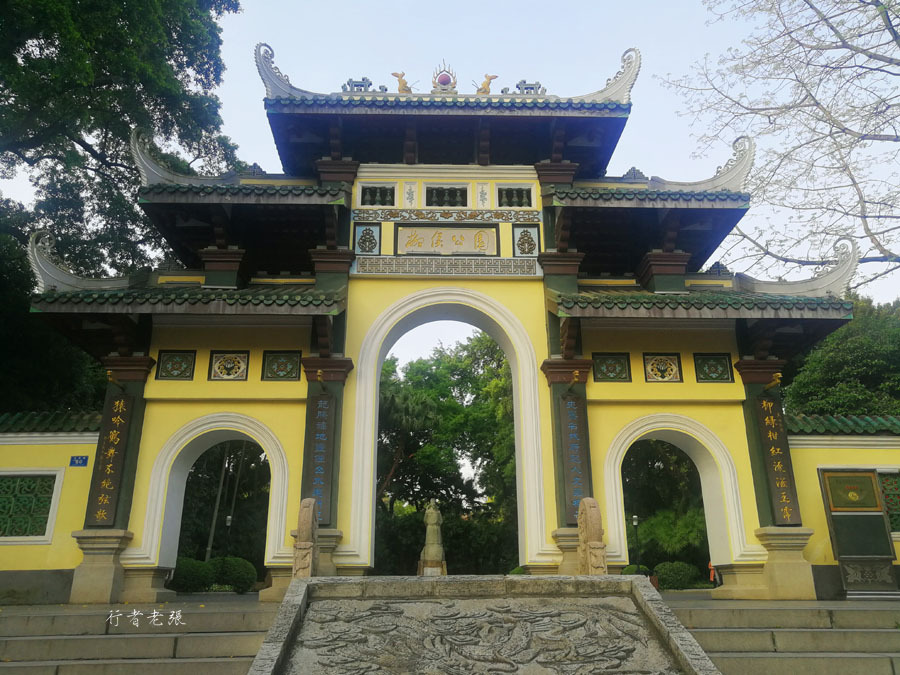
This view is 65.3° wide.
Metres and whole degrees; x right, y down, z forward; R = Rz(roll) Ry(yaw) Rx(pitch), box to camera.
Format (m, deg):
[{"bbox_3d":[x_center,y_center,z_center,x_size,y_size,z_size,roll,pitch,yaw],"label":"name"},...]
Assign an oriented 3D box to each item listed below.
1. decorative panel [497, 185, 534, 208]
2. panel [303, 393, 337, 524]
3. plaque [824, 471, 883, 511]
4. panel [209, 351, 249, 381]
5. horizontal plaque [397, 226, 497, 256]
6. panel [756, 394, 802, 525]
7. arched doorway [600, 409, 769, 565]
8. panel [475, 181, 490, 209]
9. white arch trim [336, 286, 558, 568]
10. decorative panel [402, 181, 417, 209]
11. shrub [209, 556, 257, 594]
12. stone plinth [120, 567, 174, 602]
[{"bbox_3d":[1.245,-2.700,13.552,0.724,0.529,0.150,0,-20,-2],"label":"decorative panel"},{"bbox_3d":[-1.839,1.708,9.900,0.369,1.790,0.060,0,-19,-2],"label":"panel"},{"bbox_3d":[6.145,2.365,10.725,0.777,0.578,0.060,0,-20,-1],"label":"plaque"},{"bbox_3d":[-3.833,0.494,12.201,0.687,0.545,0.100,0,-20,-2],"label":"panel"},{"bbox_3d":[-0.054,-1.783,13.124,1.886,0.595,0.100,0,-20,-2],"label":"horizontal plaque"},{"bbox_3d":[4.723,1.746,10.074,0.372,1.817,0.060,0,-19,-2],"label":"panel"},{"bbox_3d":[3.224,2.160,10.176,2.469,2.165,0.150,0,-19,-2],"label":"arched doorway"},{"bbox_3d":[0.590,-2.523,12.614,0.267,0.508,0.070,0,-20,-1],"label":"panel"},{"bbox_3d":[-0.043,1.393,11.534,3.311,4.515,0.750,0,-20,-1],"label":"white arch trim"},{"bbox_3d":[-0.645,-2.346,11.626,0.227,0.505,0.060,0,-19,-2],"label":"decorative panel"},{"bbox_3d":[-3.646,3.995,11.793,0.808,0.603,0.808,0,-20,-1],"label":"shrub"},{"bbox_3d":[-4.285,3.501,9.930,0.610,0.449,0.840,0,-19,-2],"label":"stone plinth"}]

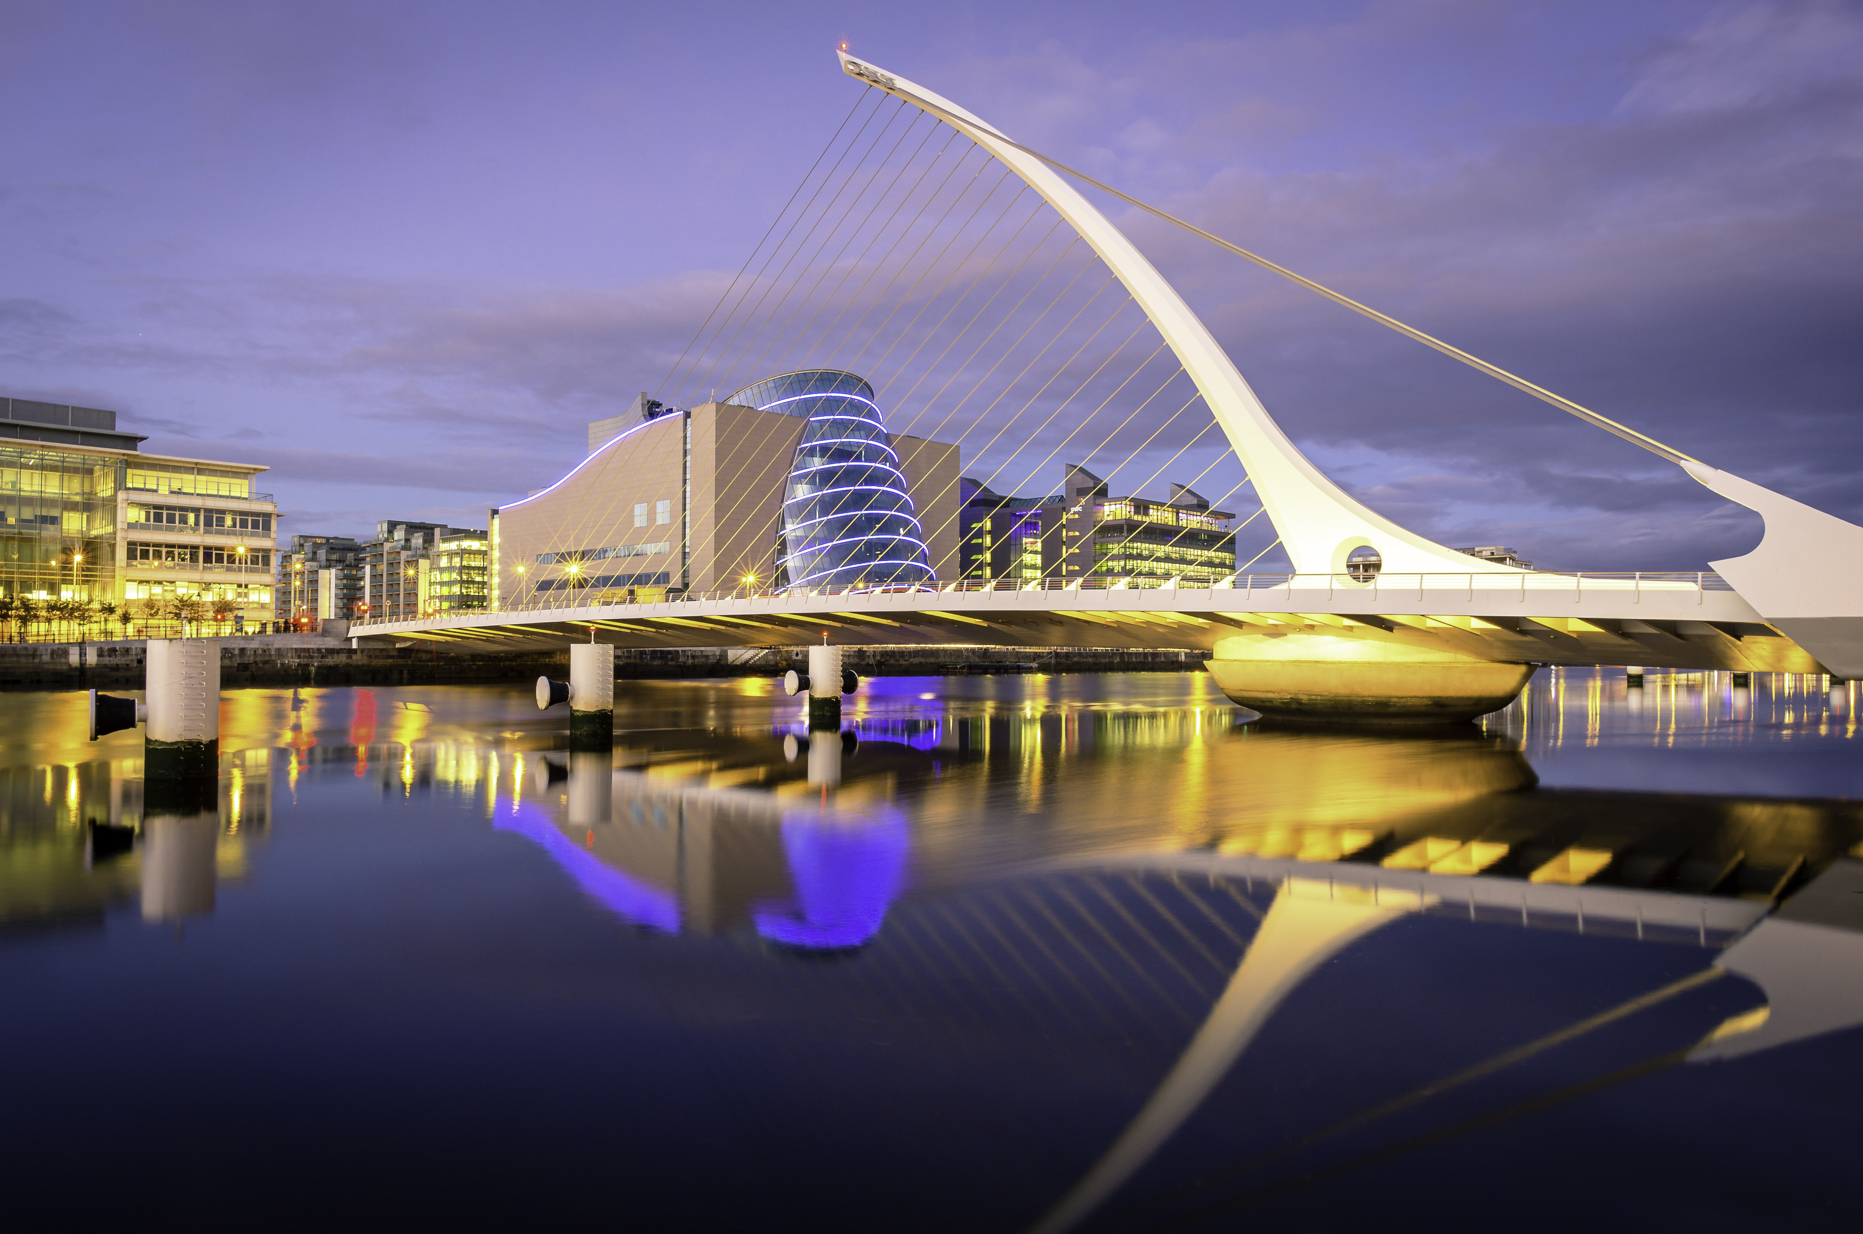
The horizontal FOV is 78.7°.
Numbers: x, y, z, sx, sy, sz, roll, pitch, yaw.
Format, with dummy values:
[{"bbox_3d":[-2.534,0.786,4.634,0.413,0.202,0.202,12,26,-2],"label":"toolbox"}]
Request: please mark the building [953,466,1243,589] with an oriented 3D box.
[{"bbox_3d":[37.737,-13.294,283.598,44.000,42.500,59.000,2,-3,-44],"label":"building"}]

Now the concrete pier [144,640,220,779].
[{"bbox_3d":[-18.776,2.326,28.500,1.540,3.500,1.540,0,-2,0],"label":"concrete pier"}]

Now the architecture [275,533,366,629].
[{"bbox_3d":[-185.500,-7.084,351.926,20.000,34.600,42.000,2,-3,-43],"label":"architecture"}]

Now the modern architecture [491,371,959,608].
[{"bbox_3d":[-42.054,-20.786,230.942,63.000,54.000,77.000,2,-3,-44],"label":"modern architecture"}]

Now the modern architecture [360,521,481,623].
[{"bbox_3d":[-135.500,-8.804,308.959,20.000,35.200,50.000,2,-3,-43],"label":"modern architecture"}]

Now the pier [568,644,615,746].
[{"bbox_3d":[-13.016,2.819,43.600,1.550,3.600,1.550,0,-2,0],"label":"pier"}]

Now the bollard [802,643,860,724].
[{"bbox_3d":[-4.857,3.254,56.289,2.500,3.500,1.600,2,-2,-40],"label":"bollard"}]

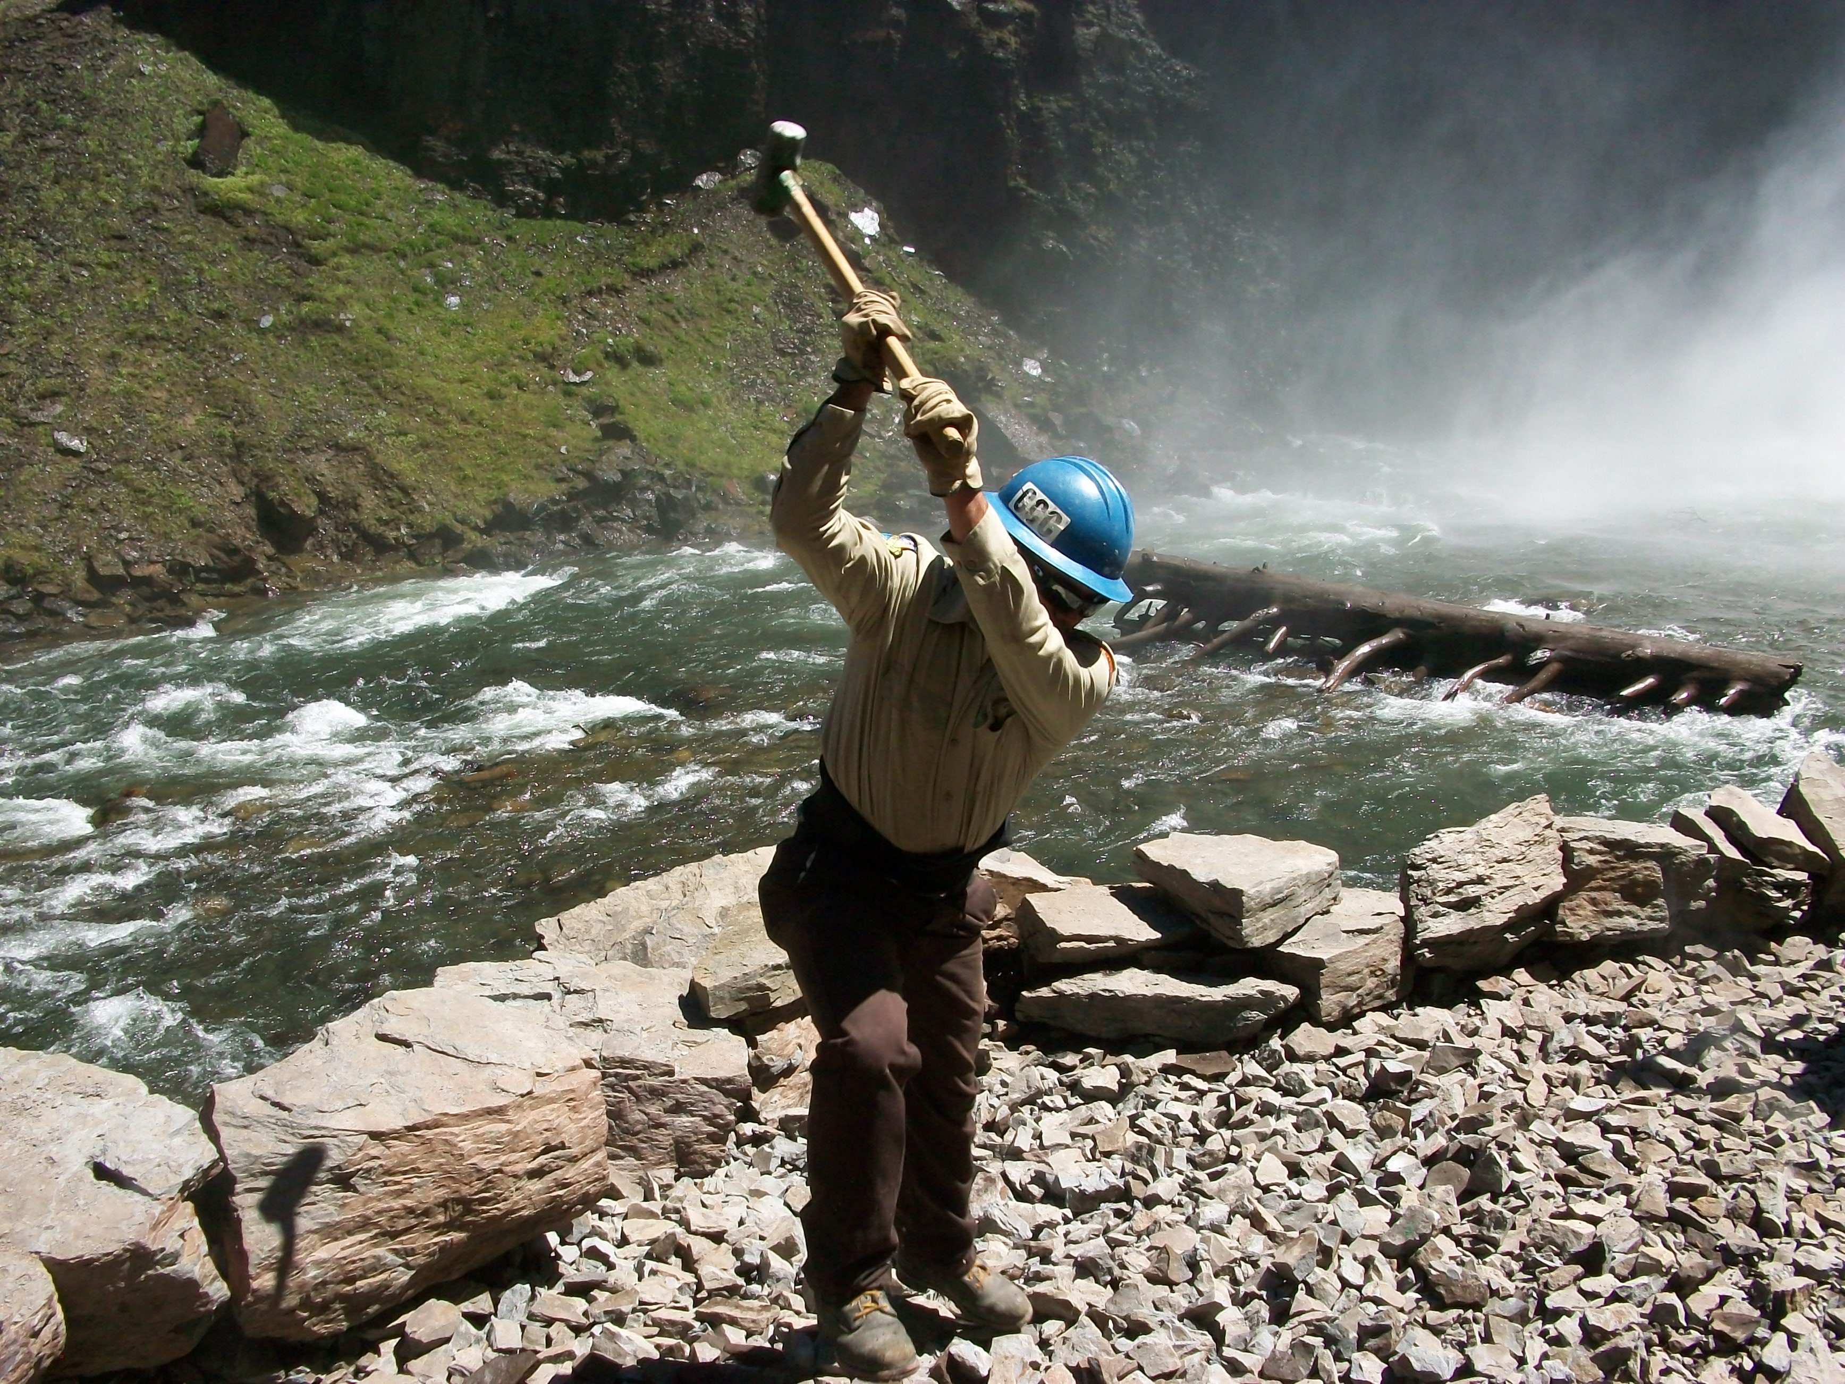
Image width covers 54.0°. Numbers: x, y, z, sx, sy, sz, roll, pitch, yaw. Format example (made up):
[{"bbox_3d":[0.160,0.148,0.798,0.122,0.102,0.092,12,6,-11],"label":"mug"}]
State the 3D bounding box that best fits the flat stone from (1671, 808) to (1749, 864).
[{"bbox_3d":[2.800,0.497,6.459,0.270,0.150,0.170,5,9,35],"label":"flat stone"}]

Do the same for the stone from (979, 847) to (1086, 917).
[{"bbox_3d":[0.320,0.590,5.614,0.340,0.170,0.300,2,7,15],"label":"stone"}]

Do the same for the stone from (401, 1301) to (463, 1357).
[{"bbox_3d":[-0.868,1.116,3.208,0.100,0.065,0.080,-5,11,-30],"label":"stone"}]

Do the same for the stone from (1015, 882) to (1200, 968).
[{"bbox_3d":[0.530,0.639,4.994,0.500,0.095,0.400,0,10,-2],"label":"stone"}]

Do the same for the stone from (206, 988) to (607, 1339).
[{"bbox_3d":[-1.010,0.900,3.557,0.540,0.380,0.600,9,13,42],"label":"stone"}]

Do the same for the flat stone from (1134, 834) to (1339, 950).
[{"bbox_3d":[0.870,0.541,5.008,0.450,0.150,0.430,-9,13,-42],"label":"flat stone"}]

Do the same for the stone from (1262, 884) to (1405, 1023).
[{"bbox_3d":[1.245,0.797,5.528,0.300,0.250,0.410,6,9,42],"label":"stone"}]

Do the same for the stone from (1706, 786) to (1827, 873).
[{"bbox_3d":[2.615,0.447,5.631,0.190,0.090,0.350,-8,32,-38],"label":"stone"}]

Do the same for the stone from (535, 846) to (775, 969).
[{"bbox_3d":[-0.640,0.702,5.527,0.480,0.260,1.000,6,9,40],"label":"stone"}]

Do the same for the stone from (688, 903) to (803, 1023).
[{"bbox_3d":[-0.380,0.710,4.802,0.360,0.150,0.380,-5,9,-35],"label":"stone"}]

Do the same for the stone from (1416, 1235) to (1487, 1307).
[{"bbox_3d":[1.050,1.130,3.584,0.130,0.080,0.100,4,8,30],"label":"stone"}]

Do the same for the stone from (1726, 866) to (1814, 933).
[{"bbox_3d":[2.635,0.636,5.652,0.240,0.170,0.220,3,10,15],"label":"stone"}]

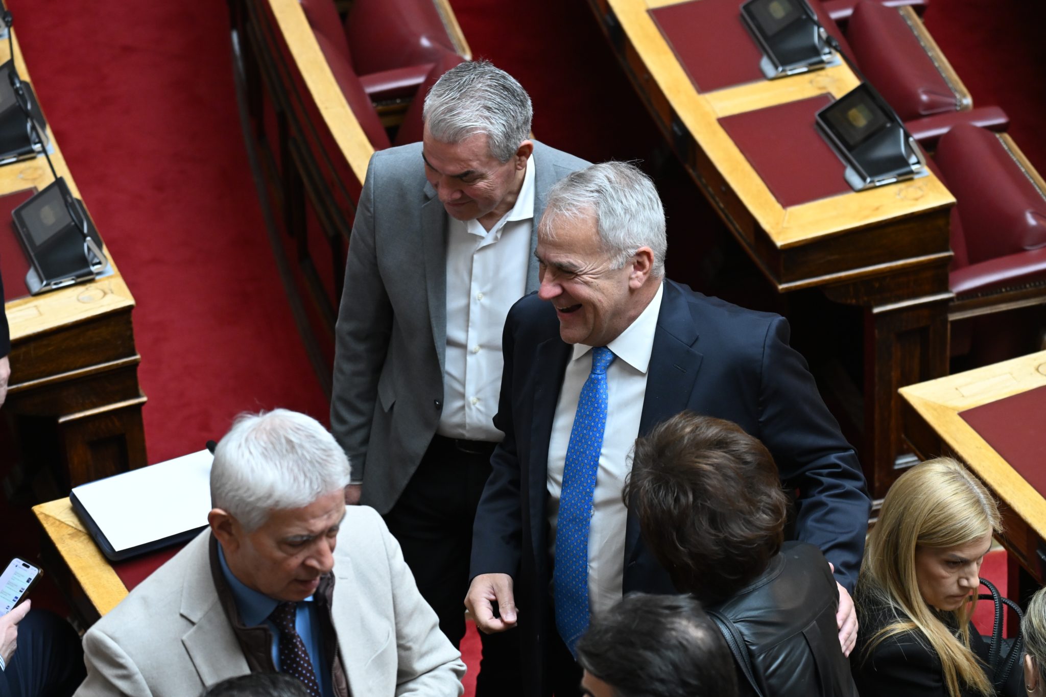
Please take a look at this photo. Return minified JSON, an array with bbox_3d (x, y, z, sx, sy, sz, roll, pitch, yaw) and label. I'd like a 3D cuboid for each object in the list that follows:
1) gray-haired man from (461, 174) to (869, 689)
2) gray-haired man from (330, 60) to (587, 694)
[{"bbox_3d":[0.252,0.436,8.832,0.690,1.760,0.490,13,38,21],"label":"gray-haired man"},{"bbox_3d":[-0.079,0.230,9.140,0.560,1.770,0.420,8,36,15],"label":"gray-haired man"}]

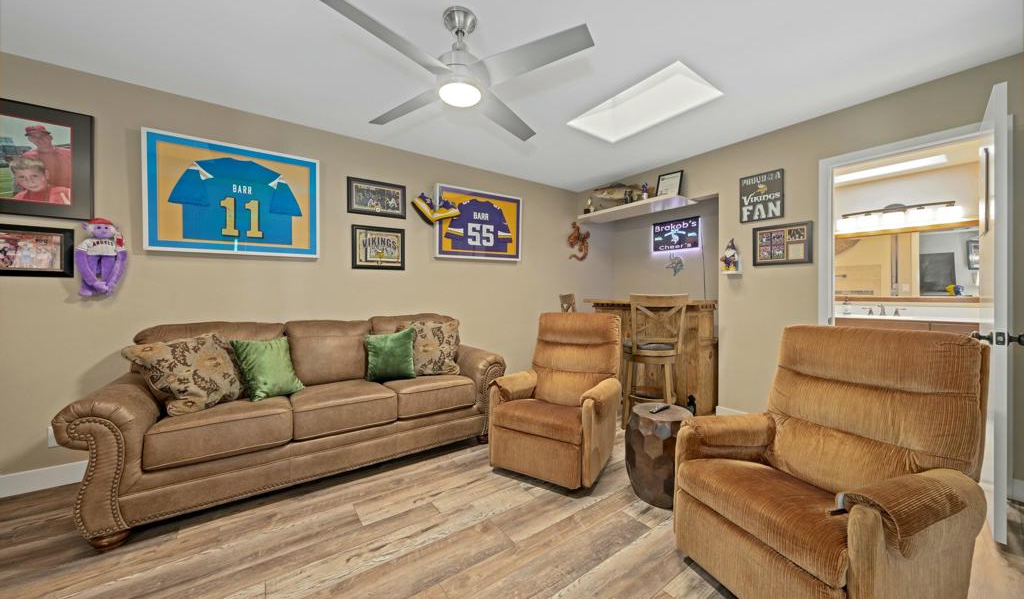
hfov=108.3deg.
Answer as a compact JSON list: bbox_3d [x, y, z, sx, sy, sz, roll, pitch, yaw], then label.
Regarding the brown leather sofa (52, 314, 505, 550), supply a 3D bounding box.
[{"bbox_3d":[-1.236,0.602,2.545,2.250,0.960,0.950,-1,0,-37],"label":"brown leather sofa"}]

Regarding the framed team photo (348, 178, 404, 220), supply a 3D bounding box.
[{"bbox_3d":[-1.171,-0.881,3.235,0.500,0.300,0.025,-1,0,-37],"label":"framed team photo"}]

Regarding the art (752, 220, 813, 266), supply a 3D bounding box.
[{"bbox_3d":[2.164,-0.434,2.963,0.025,0.316,0.402,-1,0,-37],"label":"art"}]

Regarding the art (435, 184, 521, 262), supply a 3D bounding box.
[{"bbox_3d":[-0.314,-0.766,3.863,1.020,0.700,0.050,-1,0,-37],"label":"art"}]

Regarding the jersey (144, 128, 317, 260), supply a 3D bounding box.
[{"bbox_3d":[-1.928,-0.702,2.634,1.000,0.775,0.055,-1,0,-37],"label":"jersey"}]

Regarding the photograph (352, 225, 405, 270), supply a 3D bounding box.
[{"bbox_3d":[-1.157,-0.444,3.231,0.452,0.374,0.025,-1,0,-37],"label":"photograph"}]

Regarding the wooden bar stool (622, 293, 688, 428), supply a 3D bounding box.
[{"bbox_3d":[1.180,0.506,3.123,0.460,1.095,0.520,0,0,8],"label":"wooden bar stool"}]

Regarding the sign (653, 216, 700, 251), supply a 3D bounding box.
[{"bbox_3d":[1.975,-0.765,4.460,0.030,0.360,0.590,-1,0,-37],"label":"sign"}]

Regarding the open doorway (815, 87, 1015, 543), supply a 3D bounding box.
[{"bbox_3d":[2.244,0.017,2.193,0.850,2.100,0.875,-1,0,-37],"label":"open doorway"}]

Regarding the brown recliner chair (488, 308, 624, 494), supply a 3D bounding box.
[{"bbox_3d":[0.332,0.603,2.572,0.680,0.960,0.860,0,0,27],"label":"brown recliner chair"}]

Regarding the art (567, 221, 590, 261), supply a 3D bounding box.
[{"bbox_3d":[0.873,-0.744,4.750,0.410,0.490,0.070,-1,0,-37],"label":"art"}]

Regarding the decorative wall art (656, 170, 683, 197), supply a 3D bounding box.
[{"bbox_3d":[1.587,-1.138,3.716,0.020,0.300,0.250,19,-11,-36],"label":"decorative wall art"}]

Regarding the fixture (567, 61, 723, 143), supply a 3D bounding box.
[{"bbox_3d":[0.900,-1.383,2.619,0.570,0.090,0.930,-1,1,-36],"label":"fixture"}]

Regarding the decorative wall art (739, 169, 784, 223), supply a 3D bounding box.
[{"bbox_3d":[2.078,-0.848,3.074,0.022,0.392,0.319,-1,0,-37],"label":"decorative wall art"}]

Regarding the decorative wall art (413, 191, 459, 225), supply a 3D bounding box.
[{"bbox_3d":[-0.720,-0.851,3.473,0.410,0.280,0.170,-1,0,-37],"label":"decorative wall art"}]

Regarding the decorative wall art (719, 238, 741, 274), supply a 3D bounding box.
[{"bbox_3d":[1.925,-0.383,3.263,0.130,0.310,0.155,-1,0,-37],"label":"decorative wall art"}]

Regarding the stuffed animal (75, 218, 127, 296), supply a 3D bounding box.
[{"bbox_3d":[-2.437,-0.249,2.199,0.215,0.460,0.140,-1,0,-37],"label":"stuffed animal"}]

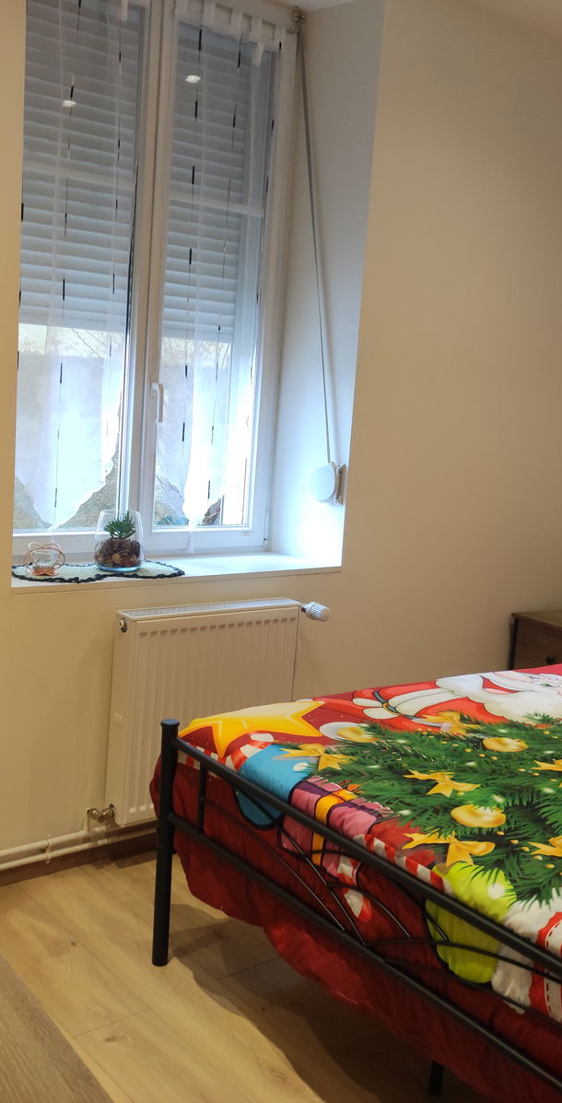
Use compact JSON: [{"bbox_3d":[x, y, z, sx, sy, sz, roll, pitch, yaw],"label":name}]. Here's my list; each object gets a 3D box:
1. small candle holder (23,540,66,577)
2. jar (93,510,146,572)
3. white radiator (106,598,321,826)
[{"bbox_3d":[-0.671,0.016,3.021,0.118,0.091,0.118,-3,12,-38],"label":"small candle holder"},{"bbox_3d":[-0.475,-0.034,3.162,0.143,0.170,0.143,4,9,-1],"label":"jar"},{"bbox_3d":[-0.216,0.452,3.136,0.591,0.583,0.110,-3,12,-38],"label":"white radiator"}]

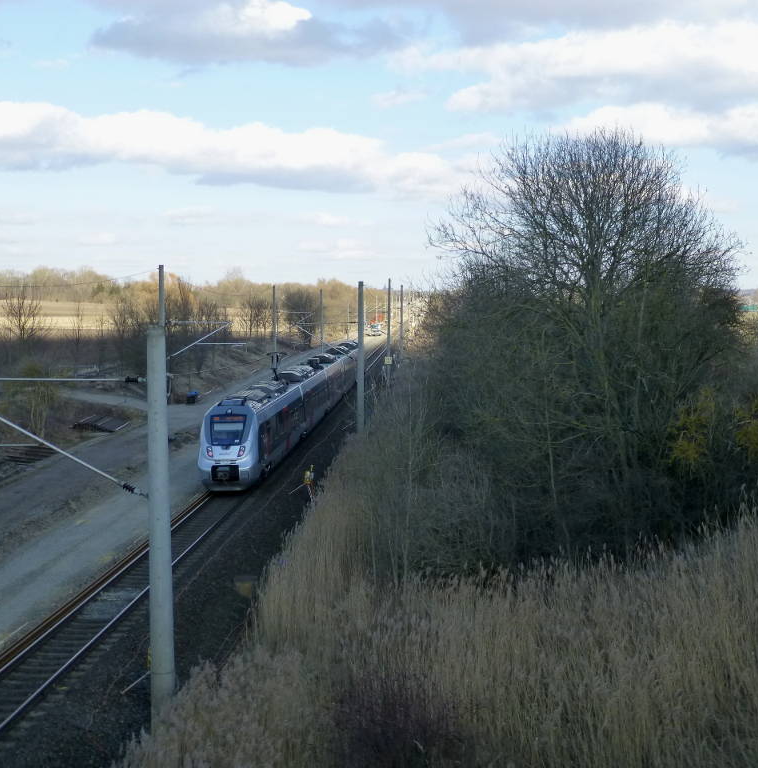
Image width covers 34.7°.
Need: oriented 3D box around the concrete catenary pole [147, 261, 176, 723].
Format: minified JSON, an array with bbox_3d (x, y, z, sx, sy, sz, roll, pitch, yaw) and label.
[{"bbox_3d":[-4.735,3.019,26.200,0.500,9.250,0.500,0,4,0],"label":"concrete catenary pole"}]

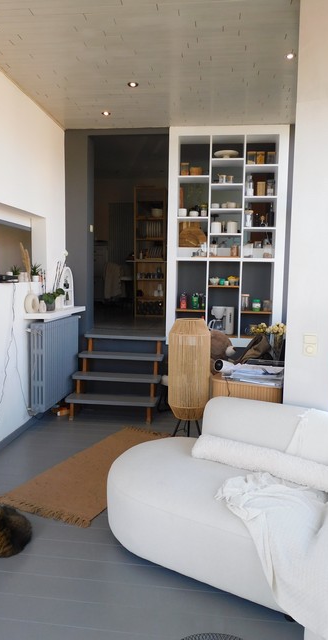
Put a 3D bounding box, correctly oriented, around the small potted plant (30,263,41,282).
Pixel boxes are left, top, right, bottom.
[{"bbox_3d":[-1.318,-0.481,4.525,0.095,0.195,0.095,2,6,7],"label":"small potted plant"}]

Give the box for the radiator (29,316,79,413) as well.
[{"bbox_3d":[-1.140,0.414,4.756,0.129,0.866,1.079,2,6,7],"label":"radiator"}]

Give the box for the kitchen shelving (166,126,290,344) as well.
[{"bbox_3d":[0.720,-0.941,5.219,1.319,2.473,0.334,2,6,7],"label":"kitchen shelving"}]

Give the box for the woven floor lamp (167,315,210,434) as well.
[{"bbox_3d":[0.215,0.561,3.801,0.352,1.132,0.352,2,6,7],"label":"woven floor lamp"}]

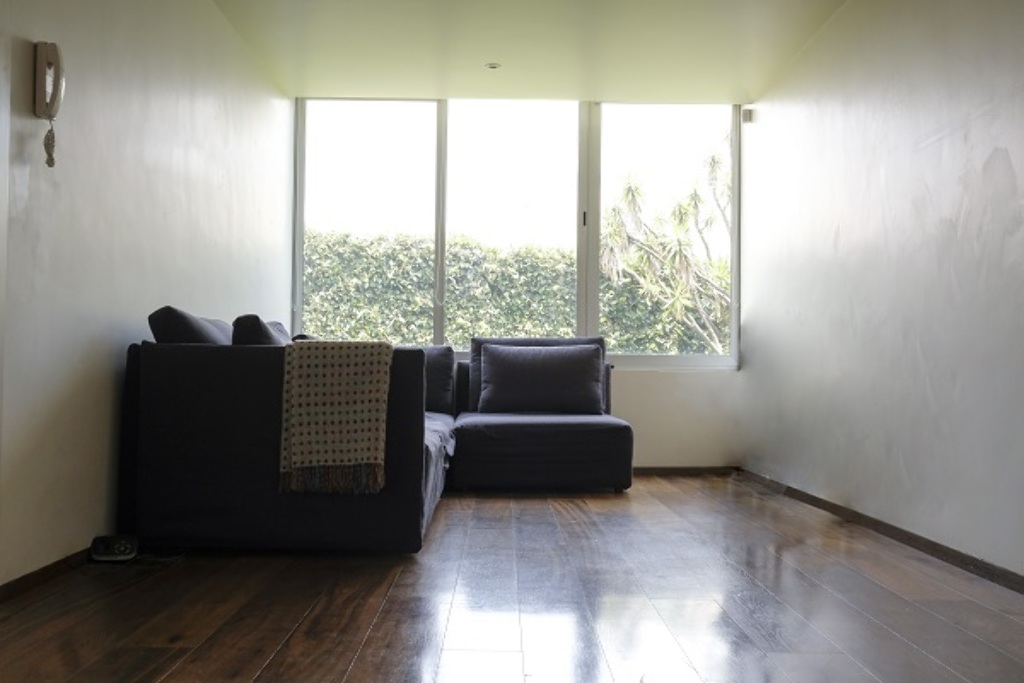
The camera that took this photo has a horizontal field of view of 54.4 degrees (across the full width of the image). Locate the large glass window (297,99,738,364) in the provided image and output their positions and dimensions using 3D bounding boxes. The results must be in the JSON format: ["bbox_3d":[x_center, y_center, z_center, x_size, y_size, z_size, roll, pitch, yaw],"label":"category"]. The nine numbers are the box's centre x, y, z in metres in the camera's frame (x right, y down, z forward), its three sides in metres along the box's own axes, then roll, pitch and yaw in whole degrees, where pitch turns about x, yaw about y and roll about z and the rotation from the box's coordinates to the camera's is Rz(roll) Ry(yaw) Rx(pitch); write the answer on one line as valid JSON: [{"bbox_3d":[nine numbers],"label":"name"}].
[{"bbox_3d":[0.035,-0.725,6.649,2.980,1.750,0.090,1,-2,0],"label":"large glass window"}]

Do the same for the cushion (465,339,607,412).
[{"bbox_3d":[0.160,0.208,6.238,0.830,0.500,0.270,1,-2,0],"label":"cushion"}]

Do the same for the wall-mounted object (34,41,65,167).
[{"bbox_3d":[-1.377,-0.706,2.986,0.070,0.375,0.085,1,-2,0],"label":"wall-mounted object"}]

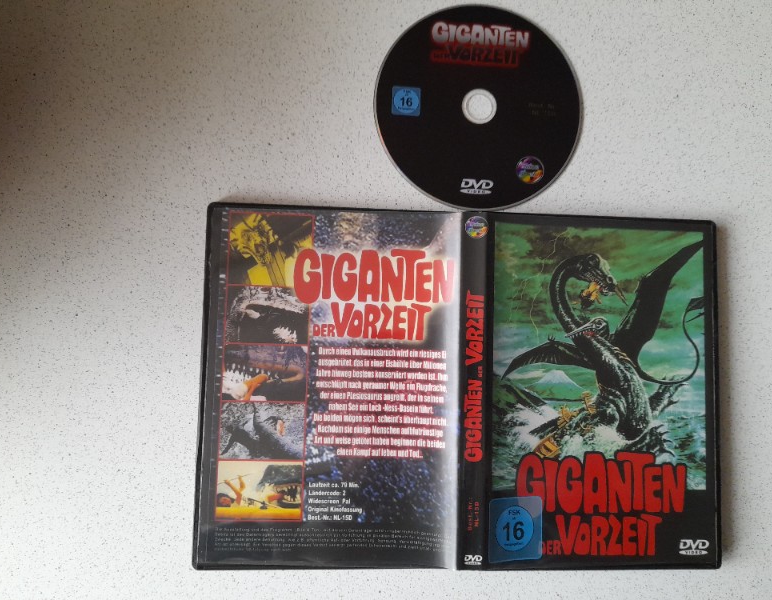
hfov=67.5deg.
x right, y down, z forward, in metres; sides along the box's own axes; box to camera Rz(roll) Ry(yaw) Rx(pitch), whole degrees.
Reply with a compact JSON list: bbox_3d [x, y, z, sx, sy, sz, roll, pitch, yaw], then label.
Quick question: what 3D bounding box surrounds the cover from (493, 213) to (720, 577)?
[{"bbox_3d":[0.118,0.049,0.319,0.130,0.010,0.190,2,86,-3],"label":"cover"}]

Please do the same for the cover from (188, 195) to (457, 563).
[{"bbox_3d":[-0.029,0.045,0.310,0.136,0.010,0.190,2,86,-3],"label":"cover"}]

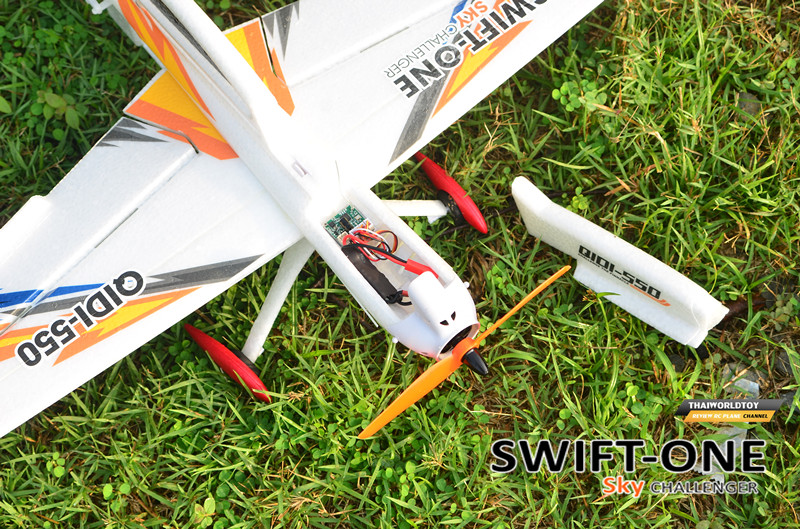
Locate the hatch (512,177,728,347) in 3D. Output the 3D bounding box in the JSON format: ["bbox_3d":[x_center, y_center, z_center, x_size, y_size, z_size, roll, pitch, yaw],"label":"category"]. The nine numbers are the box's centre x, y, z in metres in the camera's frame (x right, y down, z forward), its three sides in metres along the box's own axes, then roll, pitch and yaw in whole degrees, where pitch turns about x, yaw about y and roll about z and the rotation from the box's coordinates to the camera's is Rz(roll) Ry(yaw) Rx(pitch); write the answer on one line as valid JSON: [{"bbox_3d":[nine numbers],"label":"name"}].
[{"bbox_3d":[0.114,-0.006,0.772,0.127,0.037,0.031,31,65,10],"label":"hatch"}]

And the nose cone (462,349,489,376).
[{"bbox_3d":[0.035,0.046,0.682,0.009,0.009,0.013,-37,67,-15],"label":"nose cone"}]

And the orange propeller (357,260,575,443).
[{"bbox_3d":[0.031,0.040,0.686,0.127,0.012,0.008,-38,68,-12],"label":"orange propeller"}]

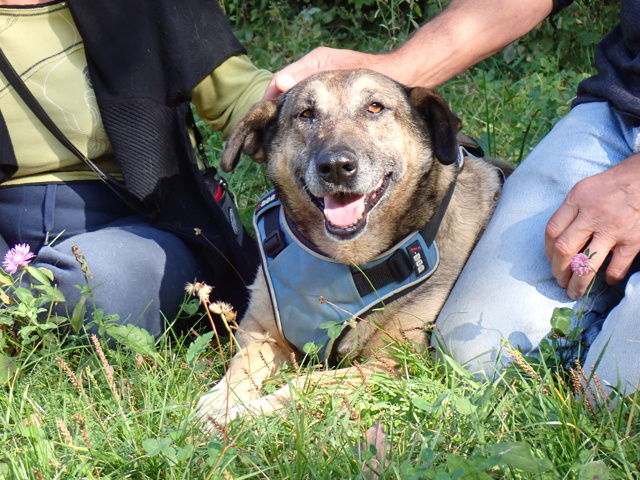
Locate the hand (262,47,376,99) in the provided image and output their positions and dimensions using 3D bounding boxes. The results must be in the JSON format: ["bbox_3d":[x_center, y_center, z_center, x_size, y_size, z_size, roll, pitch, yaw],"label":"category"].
[{"bbox_3d":[-0.001,-0.192,1.920,0.155,0.075,0.095,-15,8,3],"label":"hand"}]

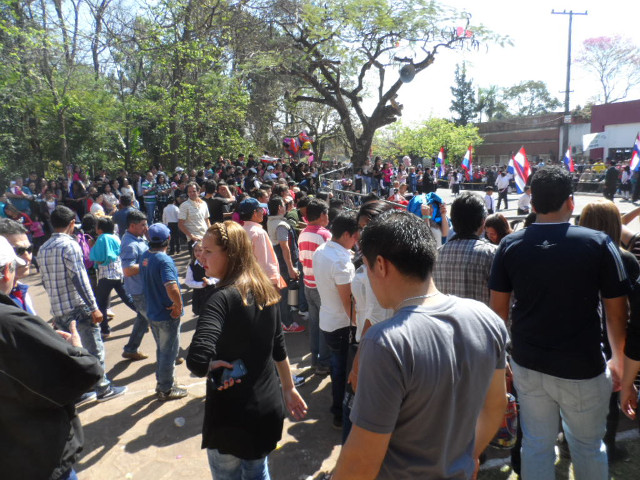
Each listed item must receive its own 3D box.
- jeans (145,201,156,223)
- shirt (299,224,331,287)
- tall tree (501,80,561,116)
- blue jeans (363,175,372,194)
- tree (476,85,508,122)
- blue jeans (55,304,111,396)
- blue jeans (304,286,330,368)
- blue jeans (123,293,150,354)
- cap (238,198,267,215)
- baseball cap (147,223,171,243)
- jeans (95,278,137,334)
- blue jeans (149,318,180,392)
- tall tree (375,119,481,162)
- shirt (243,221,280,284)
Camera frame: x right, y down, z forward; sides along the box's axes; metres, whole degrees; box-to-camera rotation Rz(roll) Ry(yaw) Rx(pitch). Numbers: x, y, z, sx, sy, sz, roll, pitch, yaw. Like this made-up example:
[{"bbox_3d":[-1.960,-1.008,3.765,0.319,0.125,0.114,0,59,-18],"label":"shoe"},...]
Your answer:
[{"bbox_3d":[-4.890,-0.764,12.800,0.380,0.860,0.270,-8,13,-28],"label":"jeans"},{"bbox_3d":[-0.034,0.159,4.280,0.280,0.630,0.430,-10,12,-39],"label":"shirt"},{"bbox_3d":[23.907,-13.534,50.886,6.800,9.061,6.500,-2,11,0],"label":"tall tree"},{"bbox_3d":[1.948,-2.236,18.200,0.320,0.880,0.380,-6,10,-19],"label":"blue jeans"},{"bbox_3d":[17.495,-11.410,45.000,3.400,9.000,3.400,-2,10,0],"label":"tree"},{"bbox_3d":[-2.221,1.005,4.150,0.420,0.870,0.380,-9,11,-34],"label":"blue jeans"},{"bbox_3d":[-0.005,0.850,4.360,0.290,0.880,0.360,-10,12,-39],"label":"blue jeans"},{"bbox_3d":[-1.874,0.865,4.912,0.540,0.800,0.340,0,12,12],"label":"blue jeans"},{"bbox_3d":[-0.685,-0.340,4.500,0.270,0.150,0.190,-11,14,-35],"label":"cap"},{"bbox_3d":[-1.465,-0.068,4.050,0.180,0.145,0.250,-1,10,10],"label":"baseball cap"},{"bbox_3d":[-2.517,0.771,5.642,0.580,0.770,0.320,1,12,18],"label":"jeans"},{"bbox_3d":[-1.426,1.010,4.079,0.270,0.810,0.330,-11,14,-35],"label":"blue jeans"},{"bbox_3d":[7.847,-6.805,33.000,8.000,4.600,6.000,-2,10,0],"label":"tall tree"},{"bbox_3d":[-0.624,0.141,4.650,0.310,0.700,0.470,-12,15,-39],"label":"shirt"}]

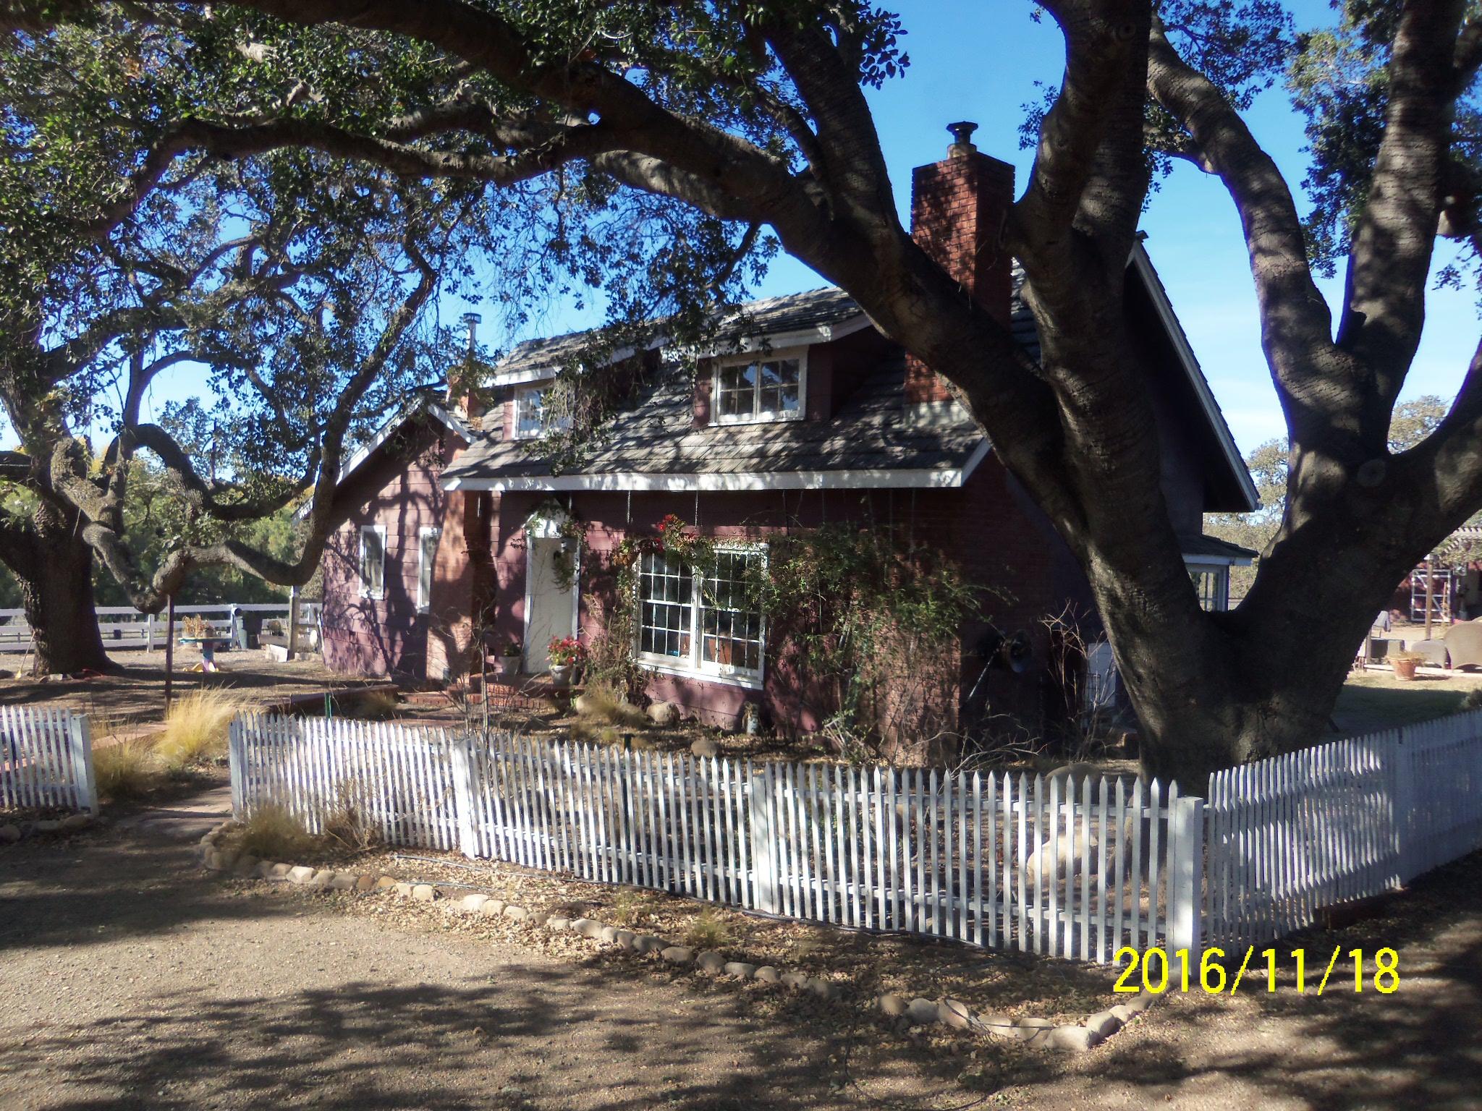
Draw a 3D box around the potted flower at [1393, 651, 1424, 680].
[{"bbox_3d":[11.172,1.864,20.100,0.510,0.480,0.510,0,2,-42],"label":"potted flower"}]

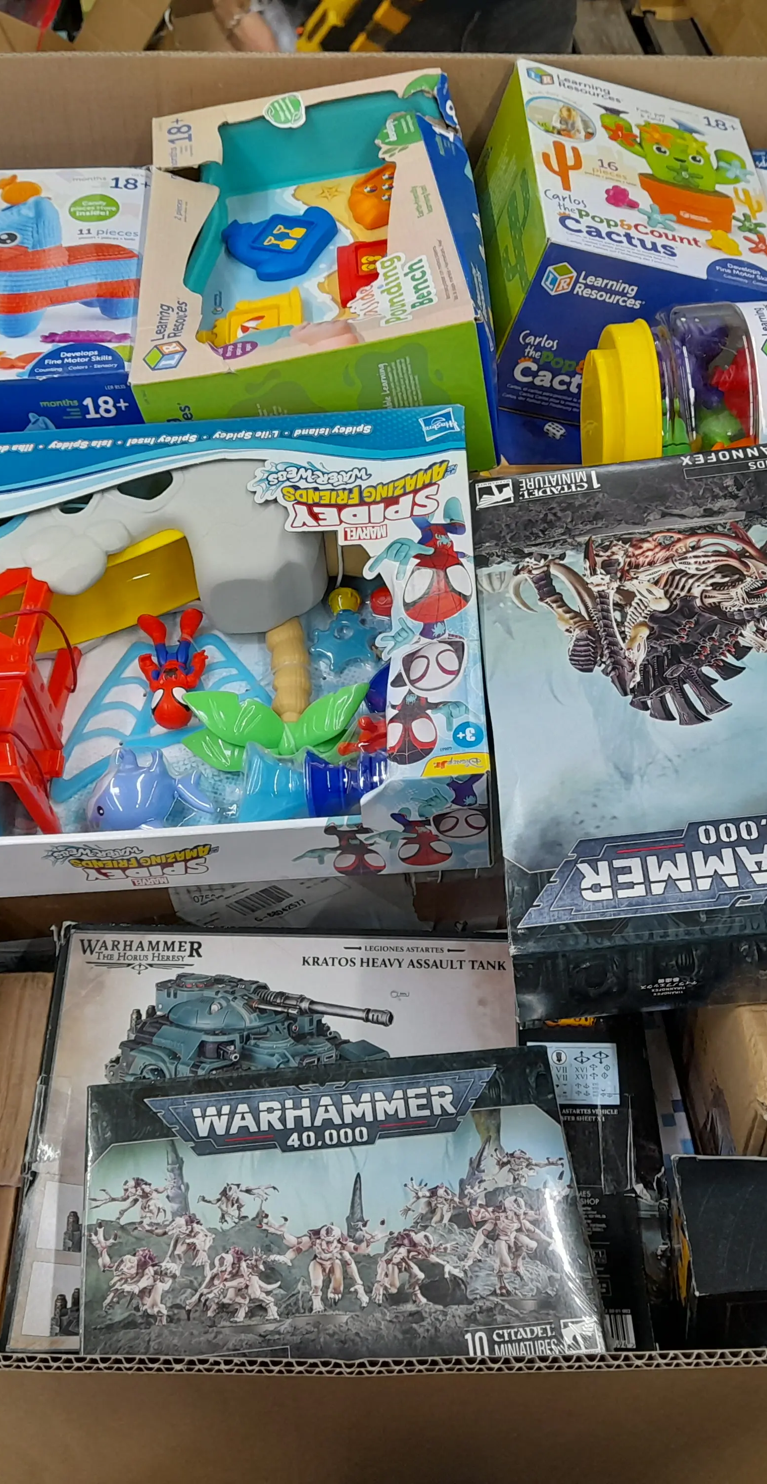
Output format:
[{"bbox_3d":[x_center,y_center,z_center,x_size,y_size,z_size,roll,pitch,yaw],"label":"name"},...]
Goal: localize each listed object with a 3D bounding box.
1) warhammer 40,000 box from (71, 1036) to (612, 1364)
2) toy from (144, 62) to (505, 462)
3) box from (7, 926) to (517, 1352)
[{"bbox_3d":[-0.023,0.229,0.666,0.223,0.040,0.148,-4,54,-4],"label":"warhammer 40,000 box"},{"bbox_3d":[-0.043,-0.291,0.915,0.194,0.111,0.265,-8,54,6],"label":"toy"},{"bbox_3d":[-0.032,0.208,0.733,0.287,0.062,0.220,1,55,-2],"label":"box"}]

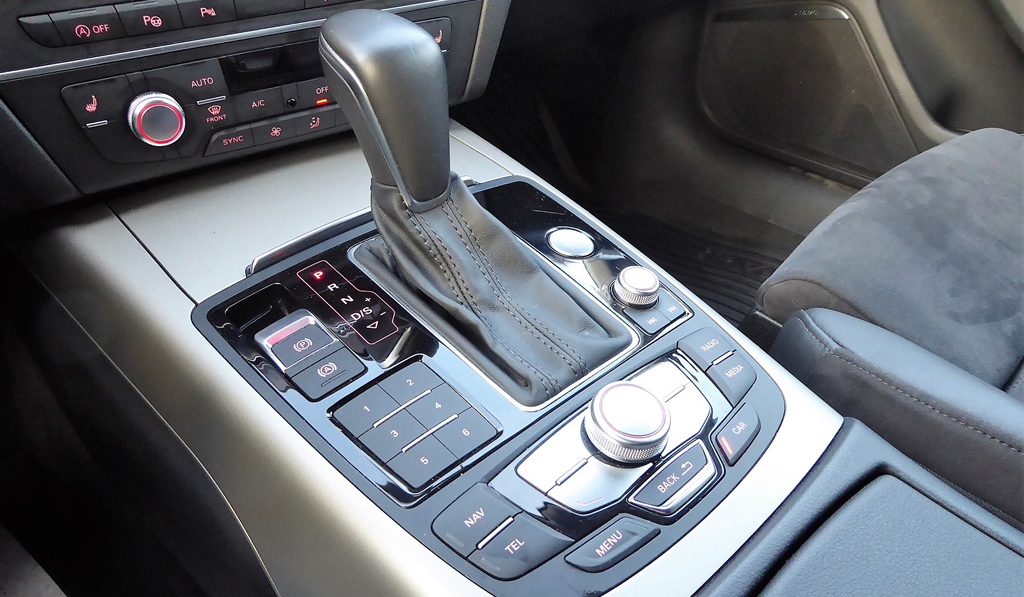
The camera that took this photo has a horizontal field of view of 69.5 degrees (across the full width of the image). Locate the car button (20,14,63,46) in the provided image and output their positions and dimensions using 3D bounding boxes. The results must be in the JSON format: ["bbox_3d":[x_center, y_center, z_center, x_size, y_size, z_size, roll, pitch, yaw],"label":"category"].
[{"bbox_3d":[-0.228,-0.130,0.358,0.014,0.016,0.008,-23,43,-30],"label":"car button"}]

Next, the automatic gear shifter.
[{"bbox_3d":[-0.025,-0.065,0.389,0.215,0.120,0.094,37,46,27],"label":"automatic gear shifter"}]

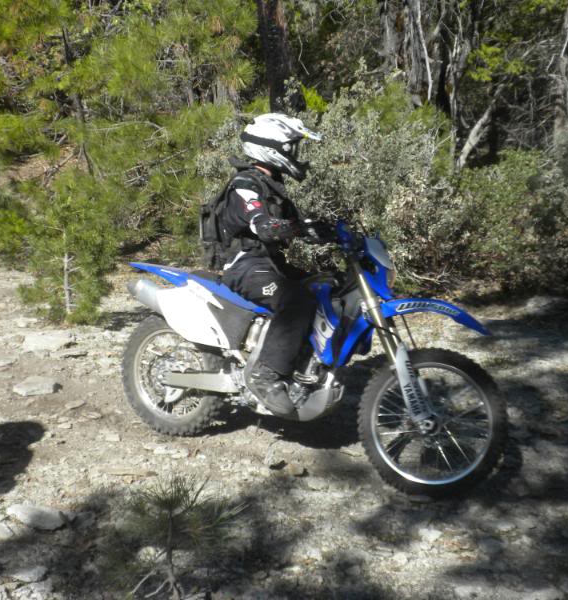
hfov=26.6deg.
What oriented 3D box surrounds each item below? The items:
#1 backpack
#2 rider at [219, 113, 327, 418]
[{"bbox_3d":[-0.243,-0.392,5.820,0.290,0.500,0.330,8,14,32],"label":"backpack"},{"bbox_3d":[0.040,-0.178,5.722,0.740,1.400,0.660,6,11,32],"label":"rider"}]

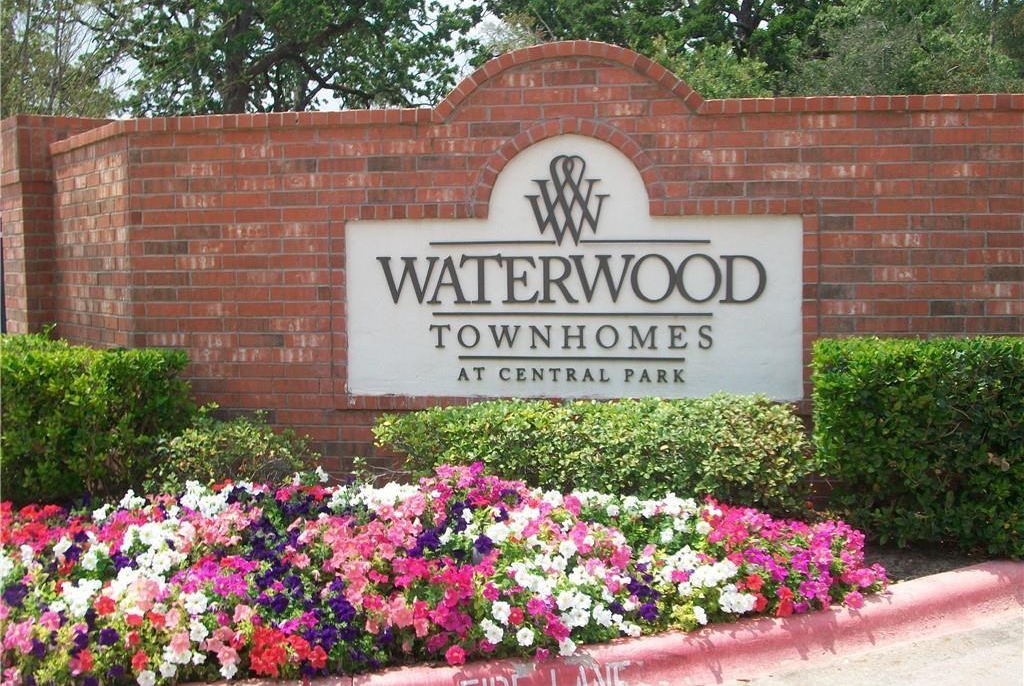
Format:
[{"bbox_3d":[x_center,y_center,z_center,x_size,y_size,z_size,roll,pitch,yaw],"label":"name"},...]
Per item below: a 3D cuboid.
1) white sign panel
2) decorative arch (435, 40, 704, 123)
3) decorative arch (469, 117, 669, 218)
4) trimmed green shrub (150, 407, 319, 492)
[{"bbox_3d":[0.283,-0.379,5.878,2.270,1.300,0.060,0,3,9],"label":"white sign panel"},{"bbox_3d":[0.286,-1.292,5.907,1.340,0.400,0.250,0,3,9],"label":"decorative arch"},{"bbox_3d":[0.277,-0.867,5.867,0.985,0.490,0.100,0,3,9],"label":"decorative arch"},{"bbox_3d":[-1.364,0.557,5.808,0.800,0.480,0.600,0,3,9],"label":"trimmed green shrub"}]

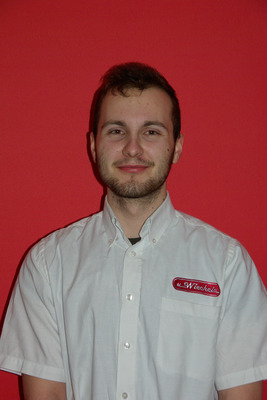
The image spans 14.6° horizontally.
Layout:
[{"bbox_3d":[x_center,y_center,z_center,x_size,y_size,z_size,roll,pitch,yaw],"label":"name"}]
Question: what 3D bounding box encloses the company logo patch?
[{"bbox_3d":[0.118,0.162,1.950,0.092,0.028,0.008,8,-10,-9],"label":"company logo patch"}]

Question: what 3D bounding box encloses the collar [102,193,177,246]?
[{"bbox_3d":[0.011,0.036,2.000,0.142,0.105,0.140,1,3,5],"label":"collar"}]

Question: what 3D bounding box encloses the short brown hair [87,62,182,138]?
[{"bbox_3d":[0.006,-0.176,1.985,0.167,0.170,0.200,1,3,5],"label":"short brown hair"}]

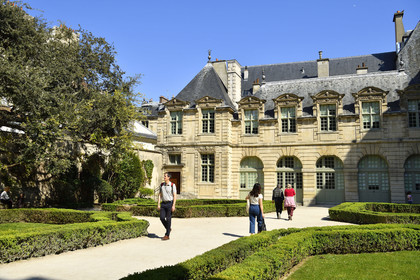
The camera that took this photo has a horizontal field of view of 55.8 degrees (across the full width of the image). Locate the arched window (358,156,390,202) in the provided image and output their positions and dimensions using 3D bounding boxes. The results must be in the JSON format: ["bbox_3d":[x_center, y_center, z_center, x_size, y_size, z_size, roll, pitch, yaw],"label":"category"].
[{"bbox_3d":[13.415,3.418,32.370,2.406,4.290,0.300,-2,-8,22],"label":"arched window"}]

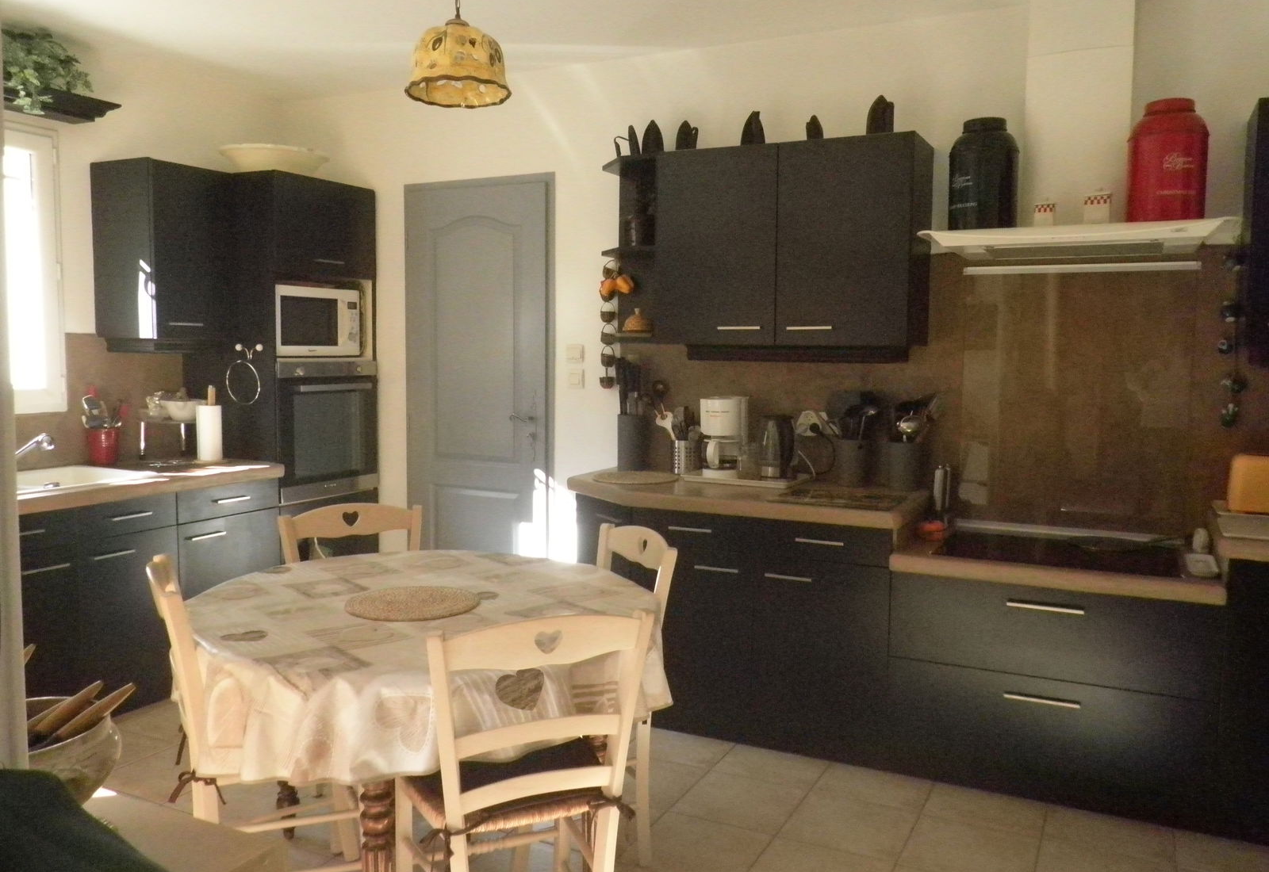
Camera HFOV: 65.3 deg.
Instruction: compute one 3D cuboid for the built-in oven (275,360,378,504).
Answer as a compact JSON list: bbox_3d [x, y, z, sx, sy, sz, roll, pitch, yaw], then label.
[{"bbox_3d":[-1.599,-0.046,4.534,0.550,0.606,0.602,3,5,26],"label":"built-in oven"}]

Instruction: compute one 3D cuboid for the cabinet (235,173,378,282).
[{"bbox_3d":[-1.568,-0.912,4.410,0.560,0.405,0.605,3,6,26],"label":"cabinet"}]

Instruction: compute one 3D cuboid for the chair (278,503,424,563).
[{"bbox_3d":[-0.766,0.651,2.950,0.440,0.850,0.450,-3,6,-34],"label":"chair"}]

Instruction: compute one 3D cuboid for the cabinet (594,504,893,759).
[{"bbox_3d":[0.457,0.619,3.585,1.032,0.755,0.600,3,5,26],"label":"cabinet"}]

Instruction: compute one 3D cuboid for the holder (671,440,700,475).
[{"bbox_3d":[0.203,0.086,3.910,0.106,0.123,0.106,1,5,0],"label":"holder"}]

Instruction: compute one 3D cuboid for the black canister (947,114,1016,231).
[{"bbox_3d":[1.152,-0.858,3.273,0.210,0.360,0.210,-3,6,-34],"label":"black canister"}]

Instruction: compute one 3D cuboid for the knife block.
[{"bbox_3d":[-0.006,0.028,3.984,0.122,0.220,0.122,1,5,0],"label":"knife block"}]

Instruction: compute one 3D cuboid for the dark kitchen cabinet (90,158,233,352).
[{"bbox_3d":[-1.940,-0.728,4.094,0.343,0.740,0.397,3,5,26],"label":"dark kitchen cabinet"}]

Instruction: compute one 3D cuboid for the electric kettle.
[{"bbox_3d":[0.533,0.035,3.700,0.150,0.250,0.200,0,5,-6],"label":"electric kettle"}]

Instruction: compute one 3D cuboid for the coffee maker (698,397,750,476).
[{"bbox_3d":[0.323,-0.010,3.793,0.165,0.315,0.220,3,6,26],"label":"coffee maker"}]

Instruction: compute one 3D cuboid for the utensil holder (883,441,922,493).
[{"bbox_3d":[0.954,0.106,3.510,0.130,0.166,0.130,3,6,26],"label":"utensil holder"}]

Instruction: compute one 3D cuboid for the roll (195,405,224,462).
[{"bbox_3d":[-1.852,-0.019,4.307,0.120,0.238,0.120,1,5,0],"label":"roll"}]

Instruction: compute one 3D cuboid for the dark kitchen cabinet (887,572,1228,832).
[{"bbox_3d":[1.327,0.737,3.167,0.890,0.635,0.600,3,5,26],"label":"dark kitchen cabinet"}]

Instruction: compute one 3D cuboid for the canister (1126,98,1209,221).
[{"bbox_3d":[1.625,-0.843,3.013,0.215,0.375,0.215,2,5,12],"label":"canister"}]

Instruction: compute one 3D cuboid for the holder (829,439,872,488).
[{"bbox_3d":[0.802,0.098,3.653,0.148,0.175,0.148,3,5,26],"label":"holder"}]

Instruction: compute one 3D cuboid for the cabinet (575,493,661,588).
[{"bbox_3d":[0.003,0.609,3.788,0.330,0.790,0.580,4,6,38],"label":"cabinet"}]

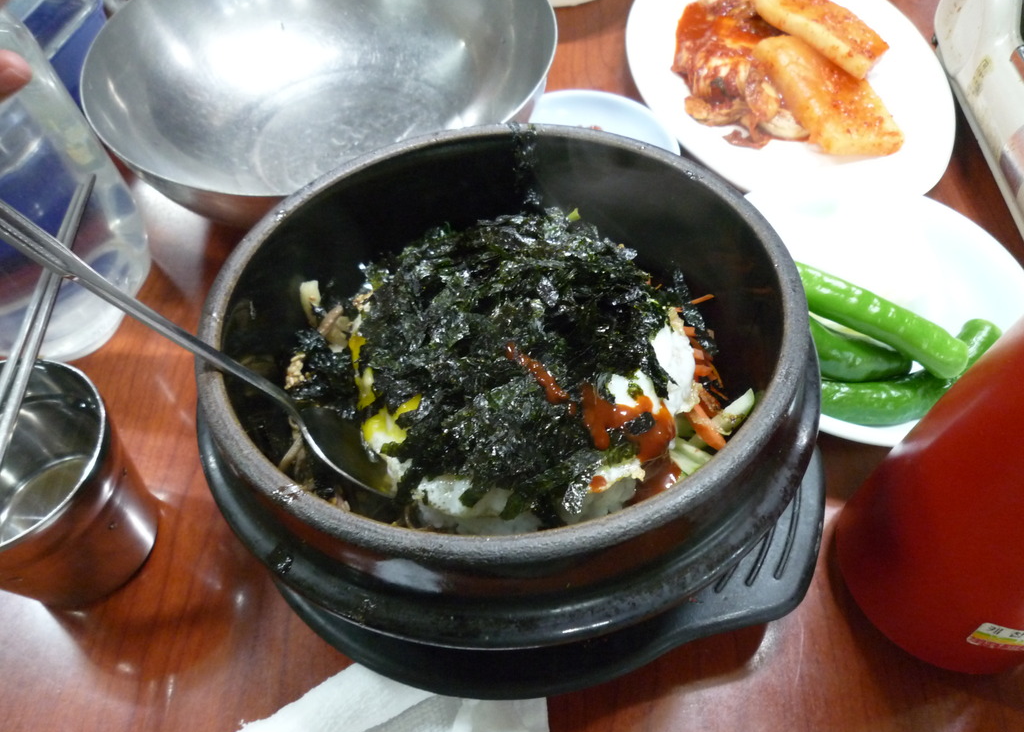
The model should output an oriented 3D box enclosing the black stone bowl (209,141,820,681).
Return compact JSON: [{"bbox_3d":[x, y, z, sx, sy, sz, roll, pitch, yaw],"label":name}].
[{"bbox_3d":[-0.002,0.004,0.243,0.188,0.083,0.188,-2,49,3],"label":"black stone bowl"}]

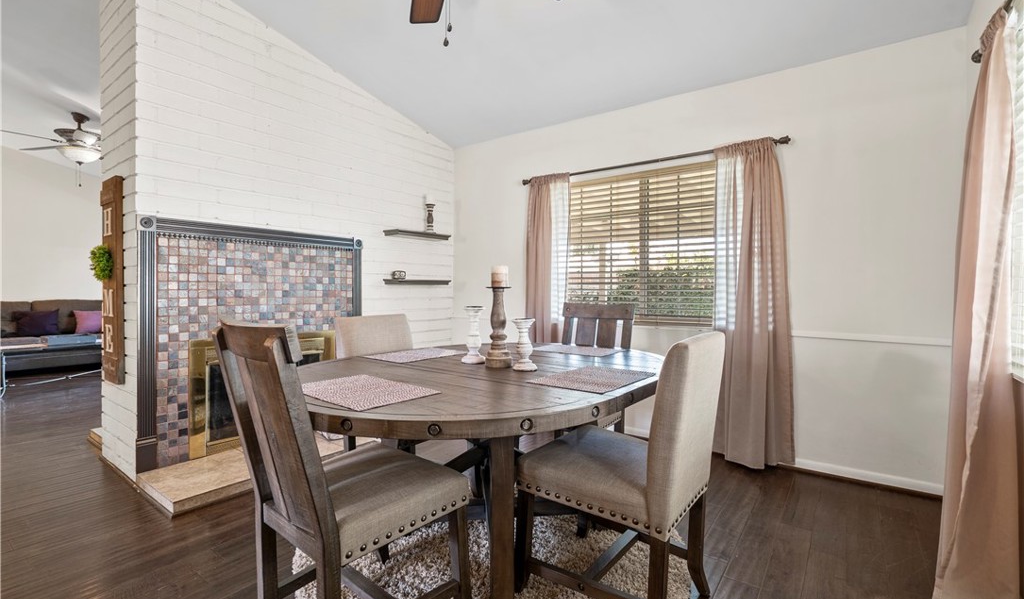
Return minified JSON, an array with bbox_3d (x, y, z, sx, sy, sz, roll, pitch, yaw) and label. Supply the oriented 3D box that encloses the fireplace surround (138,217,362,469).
[{"bbox_3d":[-1.585,0.241,2.999,0.070,1.395,1.390,1,1,36],"label":"fireplace surround"}]

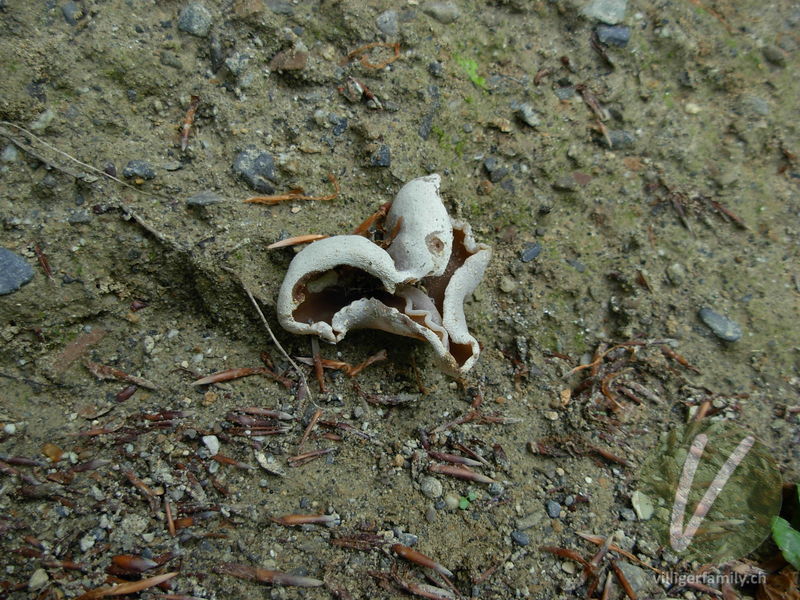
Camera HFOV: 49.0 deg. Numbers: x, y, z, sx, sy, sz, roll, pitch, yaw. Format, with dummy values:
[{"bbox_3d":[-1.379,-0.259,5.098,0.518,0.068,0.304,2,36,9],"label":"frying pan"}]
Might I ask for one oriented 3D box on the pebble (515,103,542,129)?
[{"bbox_3d":[0.046,-0.067,0.318,0.005,0.004,0.010,-28,61,-17],"label":"pebble"}]

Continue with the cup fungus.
[{"bbox_3d":[-0.005,-0.007,0.263,0.064,0.032,0.052,0,57,0],"label":"cup fungus"}]

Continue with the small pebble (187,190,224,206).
[{"bbox_3d":[-0.068,-0.035,0.306,0.013,0.005,0.006,0,37,0],"label":"small pebble"}]

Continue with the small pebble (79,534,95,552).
[{"bbox_3d":[-0.083,0.064,0.233,0.004,0.003,0.004,28,61,17],"label":"small pebble"}]

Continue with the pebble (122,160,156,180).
[{"bbox_3d":[-0.093,-0.046,0.314,0.012,0.005,0.006,4,60,2],"label":"pebble"}]

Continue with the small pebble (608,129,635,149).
[{"bbox_3d":[0.078,-0.057,0.311,0.009,0.005,0.007,6,57,4],"label":"small pebble"}]

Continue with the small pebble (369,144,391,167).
[{"bbox_3d":[-0.007,-0.052,0.319,0.008,0.006,0.009,0,37,0],"label":"small pebble"}]

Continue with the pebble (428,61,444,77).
[{"bbox_3d":[0.014,-0.087,0.331,0.005,0.004,0.006,-18,59,-11],"label":"pebble"}]

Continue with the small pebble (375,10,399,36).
[{"bbox_3d":[-0.005,-0.108,0.344,0.009,0.007,0.012,0,57,0],"label":"small pebble"}]

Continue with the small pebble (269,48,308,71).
[{"bbox_3d":[-0.043,-0.092,0.336,0.015,0.007,0.009,0,37,0],"label":"small pebble"}]

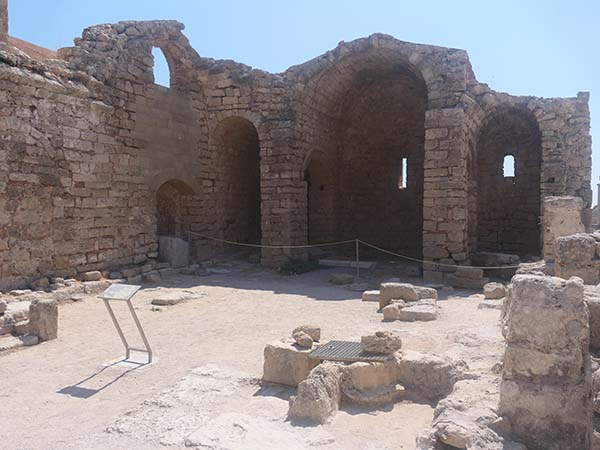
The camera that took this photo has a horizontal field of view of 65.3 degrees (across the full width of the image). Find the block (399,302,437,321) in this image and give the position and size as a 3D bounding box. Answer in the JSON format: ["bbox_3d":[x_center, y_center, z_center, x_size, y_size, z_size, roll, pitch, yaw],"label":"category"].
[{"bbox_3d":[1.837,1.365,7.338,0.520,0.155,0.400,0,2,9],"label":"block"}]

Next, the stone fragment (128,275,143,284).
[{"bbox_3d":[-3.756,1.227,10.736,0.260,0.190,0.280,1,2,18],"label":"stone fragment"}]

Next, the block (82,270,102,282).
[{"bbox_3d":[-4.566,1.141,10.344,0.360,0.190,0.280,1,2,18],"label":"block"}]

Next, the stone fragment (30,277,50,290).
[{"bbox_3d":[-5.603,1.270,10.105,0.367,0.249,0.293,-2,3,-30],"label":"stone fragment"}]

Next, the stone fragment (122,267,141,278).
[{"bbox_3d":[-3.562,1.013,9.903,0.360,0.200,0.280,0,3,23],"label":"stone fragment"}]

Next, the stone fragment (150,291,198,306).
[{"bbox_3d":[-2.068,1.218,7.879,0.760,0.120,0.620,0,3,15],"label":"stone fragment"}]

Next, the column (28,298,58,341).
[{"bbox_3d":[-3.403,1.236,6.245,0.310,0.510,0.260,-1,2,-19],"label":"column"}]

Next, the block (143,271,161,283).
[{"bbox_3d":[-3.551,1.229,11.192,0.259,0.222,0.324,3,4,45],"label":"block"}]

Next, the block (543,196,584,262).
[{"bbox_3d":[4.923,0.206,8.756,0.670,1.425,0.500,1,2,18],"label":"block"}]

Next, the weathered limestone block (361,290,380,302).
[{"bbox_3d":[1.366,1.318,8.873,0.430,0.140,0.380,1,2,18],"label":"weathered limestone block"}]

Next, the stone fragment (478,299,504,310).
[{"bbox_3d":[2.927,1.194,7.110,0.430,0.110,0.360,0,3,23],"label":"stone fragment"}]

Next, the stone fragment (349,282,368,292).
[{"bbox_3d":[1.249,1.330,9.978,0.384,0.142,0.307,1,3,15],"label":"stone fragment"}]

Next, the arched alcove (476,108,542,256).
[{"bbox_3d":[4.155,-0.795,9.479,1.270,2.995,1.000,0,3,23],"label":"arched alcove"}]

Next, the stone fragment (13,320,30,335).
[{"bbox_3d":[-3.912,1.457,6.616,0.234,0.146,0.199,-1,3,-25],"label":"stone fragment"}]

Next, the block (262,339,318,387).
[{"bbox_3d":[-0.068,1.273,4.390,0.440,0.320,0.350,1,3,25],"label":"block"}]

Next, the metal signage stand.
[{"bbox_3d":[-1.868,1.084,5.064,0.345,0.876,0.367,1,2,21],"label":"metal signage stand"}]

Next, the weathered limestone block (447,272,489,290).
[{"bbox_3d":[3.120,1.054,8.683,0.740,0.220,0.420,0,3,23],"label":"weathered limestone block"}]

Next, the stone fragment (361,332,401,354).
[{"bbox_3d":[0.711,1.020,4.138,0.360,0.150,0.230,-1,3,5],"label":"stone fragment"}]

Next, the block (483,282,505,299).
[{"bbox_3d":[3.744,1.257,9.036,0.420,0.250,0.330,1,2,18],"label":"block"}]

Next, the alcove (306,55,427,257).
[{"bbox_3d":[1.793,-1.383,11.208,2.702,4.539,2.400,0,3,23],"label":"alcove"}]

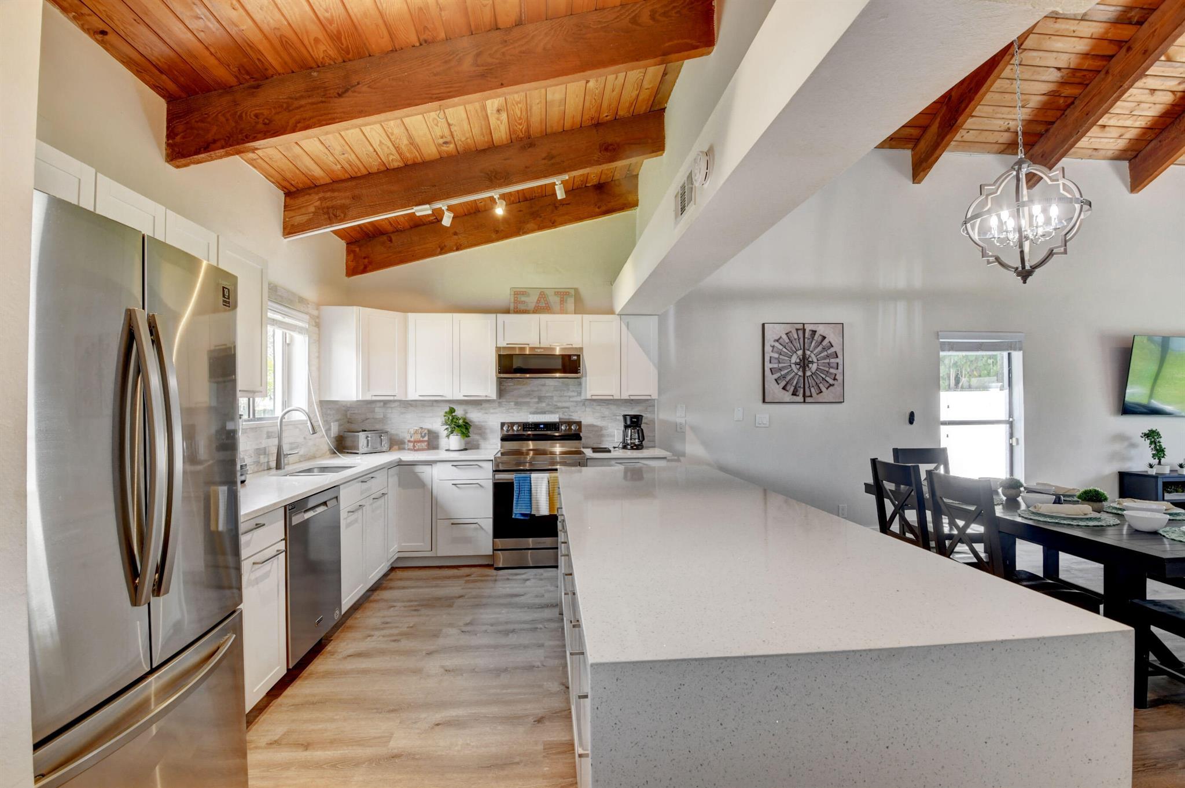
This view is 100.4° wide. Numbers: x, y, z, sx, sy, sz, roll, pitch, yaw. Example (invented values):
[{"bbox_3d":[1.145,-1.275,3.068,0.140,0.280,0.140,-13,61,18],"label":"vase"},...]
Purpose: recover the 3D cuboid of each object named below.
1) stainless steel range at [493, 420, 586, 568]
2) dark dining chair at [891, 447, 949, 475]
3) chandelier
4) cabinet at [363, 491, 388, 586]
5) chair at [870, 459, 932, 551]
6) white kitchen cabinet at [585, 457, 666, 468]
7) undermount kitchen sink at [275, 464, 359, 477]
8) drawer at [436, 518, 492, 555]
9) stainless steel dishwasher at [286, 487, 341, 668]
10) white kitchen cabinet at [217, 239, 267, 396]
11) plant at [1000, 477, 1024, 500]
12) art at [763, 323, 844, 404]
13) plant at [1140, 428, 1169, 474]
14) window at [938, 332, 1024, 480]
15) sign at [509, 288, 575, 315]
[{"bbox_3d":[-0.448,0.844,4.344,0.760,1.170,0.670,0,-1,-5],"label":"stainless steel range"},{"bbox_3d":[2.568,0.903,3.579,0.470,0.985,0.560,0,-1,-5],"label":"dark dining chair"},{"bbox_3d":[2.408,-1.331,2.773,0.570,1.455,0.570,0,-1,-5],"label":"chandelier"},{"bbox_3d":[-1.802,0.984,3.459,0.580,0.650,0.420,0,-1,-5],"label":"cabinet"},{"bbox_3d":[2.143,0.914,3.164,0.500,0.960,0.450,0,-1,-5],"label":"chair"},{"bbox_3d":[0.269,0.980,4.441,0.675,0.870,0.590,0,-1,-5],"label":"white kitchen cabinet"},{"bbox_3d":[-1.812,0.605,3.270,0.400,0.200,0.690,0,-1,-5],"label":"undermount kitchen sink"},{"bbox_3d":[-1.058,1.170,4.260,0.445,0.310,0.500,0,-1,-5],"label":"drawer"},{"bbox_3d":[-1.690,0.915,2.490,0.615,0.816,0.600,0,-1,-5],"label":"stainless steel dishwasher"},{"bbox_3d":[-1.884,-0.355,2.421,0.340,0.750,0.410,0,-1,-5],"label":"white kitchen cabinet"},{"bbox_3d":[2.517,0.567,2.982,0.110,0.122,0.110,0,-1,-5],"label":"plant"},{"bbox_3d":[2.096,-0.303,4.912,0.810,0.785,0.035,0,-1,-5],"label":"art"},{"bbox_3d":[5.804,0.600,5.096,0.200,0.475,0.170,0,-1,-5],"label":"plant"},{"bbox_3d":[4.029,0.141,5.145,0.920,1.580,0.130,0,-1,-5],"label":"window"},{"bbox_3d":[-0.465,-0.853,4.611,0.600,0.270,0.040,0,-7,-5],"label":"sign"}]

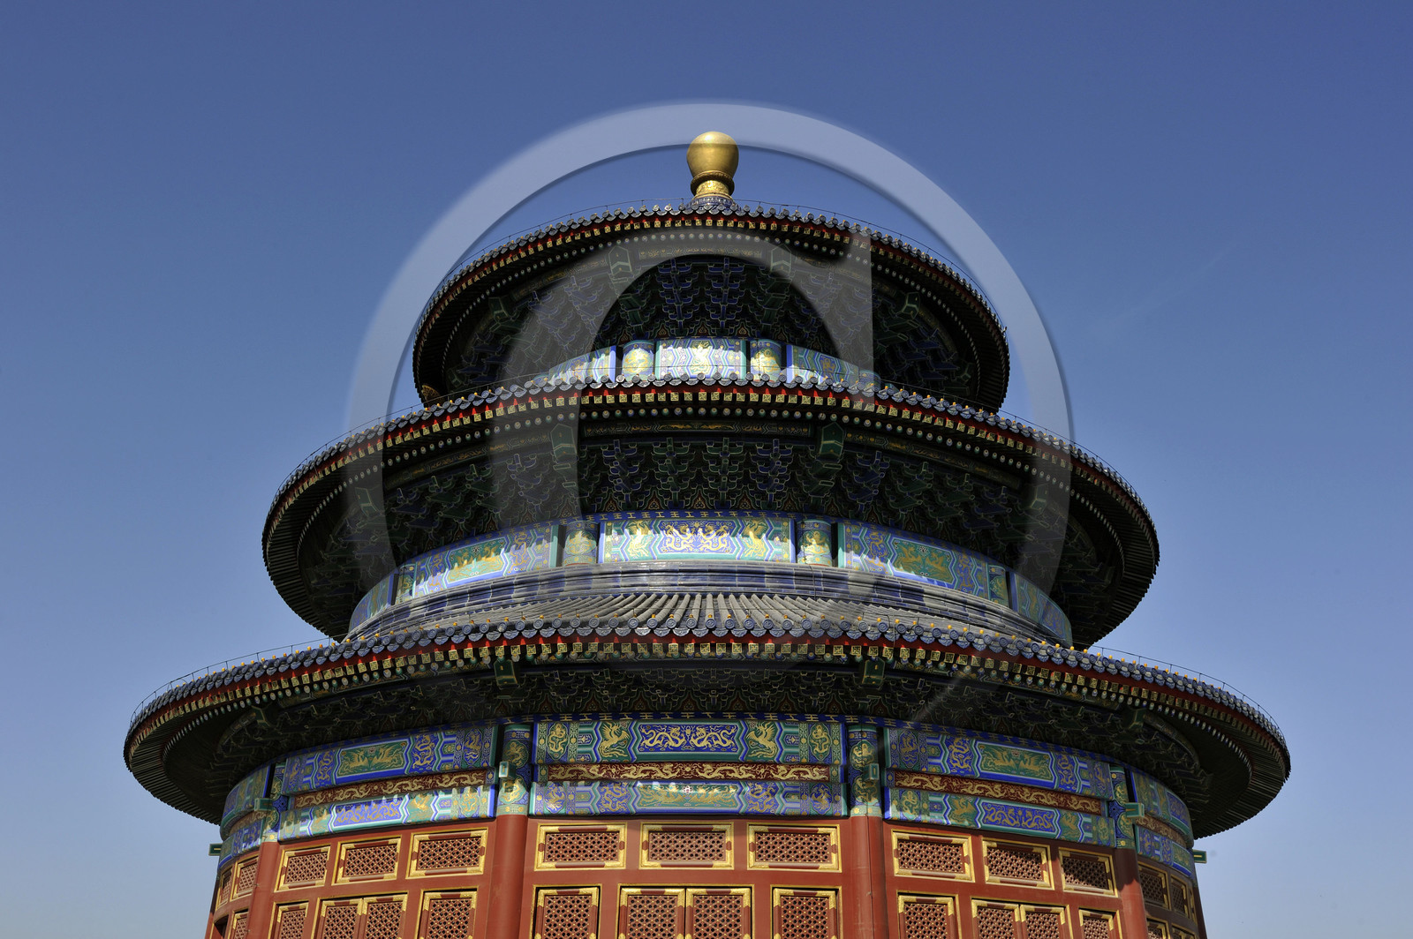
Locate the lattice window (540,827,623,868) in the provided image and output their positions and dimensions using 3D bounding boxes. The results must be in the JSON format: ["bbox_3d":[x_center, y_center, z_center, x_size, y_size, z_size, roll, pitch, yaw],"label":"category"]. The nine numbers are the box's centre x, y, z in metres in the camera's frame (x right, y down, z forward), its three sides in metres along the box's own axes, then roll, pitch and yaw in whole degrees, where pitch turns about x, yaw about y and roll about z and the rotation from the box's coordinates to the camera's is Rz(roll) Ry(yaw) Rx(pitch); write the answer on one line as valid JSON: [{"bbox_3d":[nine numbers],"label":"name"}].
[{"bbox_3d":[-2.175,6.579,21.147,1.510,0.690,0.100,-4,-27,9],"label":"lattice window"}]

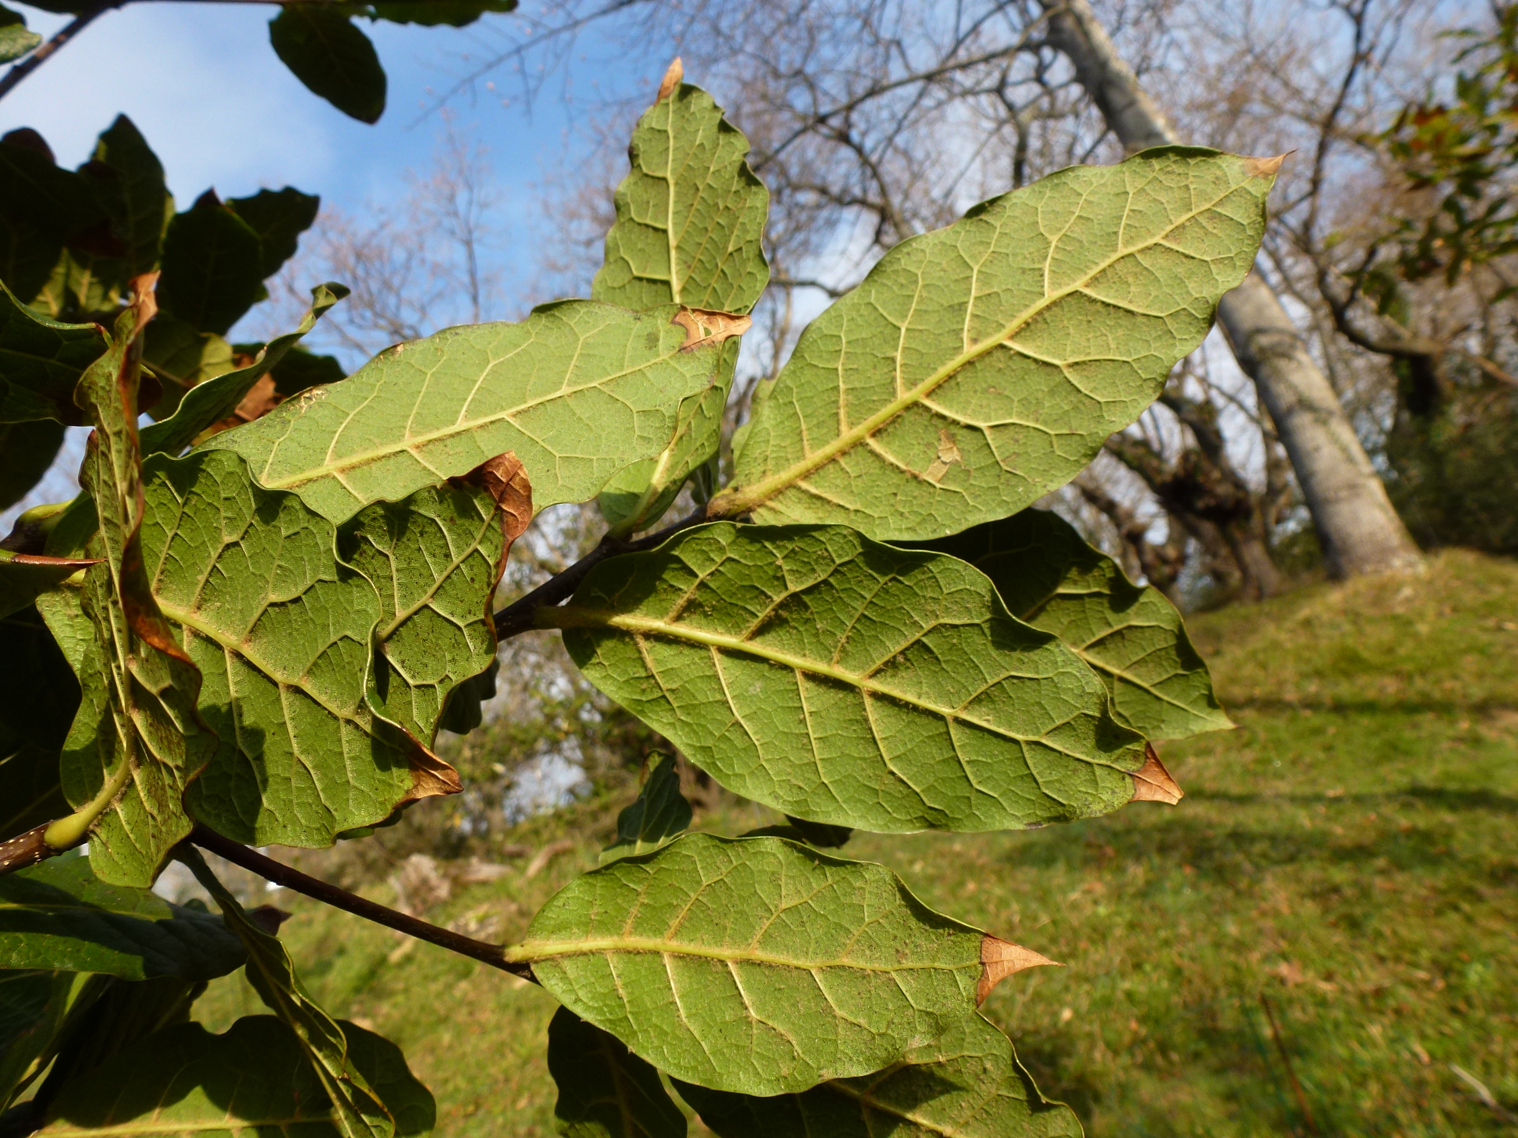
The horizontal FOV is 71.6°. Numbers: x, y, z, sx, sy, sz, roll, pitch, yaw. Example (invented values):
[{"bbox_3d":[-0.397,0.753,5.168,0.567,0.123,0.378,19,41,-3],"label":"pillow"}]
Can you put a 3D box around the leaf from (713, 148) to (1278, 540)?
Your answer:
[{"bbox_3d":[0.069,-0.065,0.308,0.197,0.084,0.030,-33,3,-4],"label":"leaf"}]

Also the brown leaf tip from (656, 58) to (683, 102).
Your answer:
[{"bbox_3d":[-0.032,-0.178,0.383,0.007,0.018,0.005,20,-17,-13],"label":"brown leaf tip"}]

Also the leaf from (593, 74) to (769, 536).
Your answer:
[{"bbox_3d":[-0.027,-0.092,0.355,0.072,0.185,0.035,-5,-22,28],"label":"leaf"}]

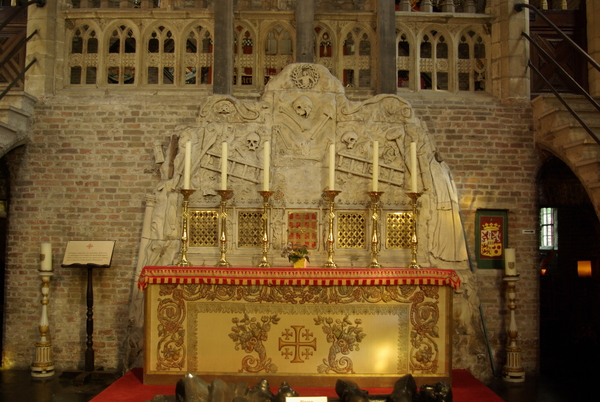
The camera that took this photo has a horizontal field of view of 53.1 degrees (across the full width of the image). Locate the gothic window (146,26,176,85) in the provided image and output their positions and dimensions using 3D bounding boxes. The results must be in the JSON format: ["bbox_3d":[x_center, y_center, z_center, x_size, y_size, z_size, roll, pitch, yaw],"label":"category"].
[{"bbox_3d":[-1.480,-1.559,6.444,0.325,0.641,0.150,1,-4,2],"label":"gothic window"}]

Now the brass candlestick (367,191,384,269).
[{"bbox_3d":[0.718,0.274,5.718,0.162,0.732,0.162,1,-5,0],"label":"brass candlestick"}]

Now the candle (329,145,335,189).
[{"bbox_3d":[0.303,-0.324,5.755,0.051,0.458,0.051,1,-4,2],"label":"candle"}]

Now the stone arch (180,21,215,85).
[{"bbox_3d":[-1.149,-1.663,6.902,0.407,0.779,0.200,1,-5,0],"label":"stone arch"}]

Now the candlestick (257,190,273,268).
[{"bbox_3d":[-0.329,0.268,5.731,0.155,0.739,0.155,1,-4,2],"label":"candlestick"}]

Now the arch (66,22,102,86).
[{"bbox_3d":[-2.322,-1.580,6.475,0.393,0.727,0.180,1,-4,2],"label":"arch"}]

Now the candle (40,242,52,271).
[{"bbox_3d":[-2.413,0.535,5.723,0.103,0.270,0.103,1,-5,0],"label":"candle"}]

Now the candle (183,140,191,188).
[{"bbox_3d":[-1.088,-0.341,5.805,0.046,0.473,0.046,1,-5,0],"label":"candle"}]

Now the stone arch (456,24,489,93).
[{"bbox_3d":[1.843,-1.520,6.401,0.373,0.742,0.200,1,-5,0],"label":"stone arch"}]

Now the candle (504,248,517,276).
[{"bbox_3d":[2.119,0.618,6.030,0.113,0.270,0.113,1,-5,0],"label":"candle"}]

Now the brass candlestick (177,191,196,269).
[{"bbox_3d":[-1.093,0.259,5.759,0.155,0.752,0.155,1,-4,2],"label":"brass candlestick"}]

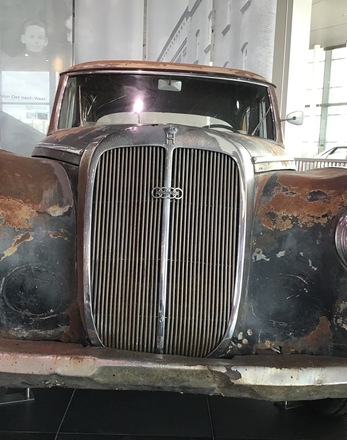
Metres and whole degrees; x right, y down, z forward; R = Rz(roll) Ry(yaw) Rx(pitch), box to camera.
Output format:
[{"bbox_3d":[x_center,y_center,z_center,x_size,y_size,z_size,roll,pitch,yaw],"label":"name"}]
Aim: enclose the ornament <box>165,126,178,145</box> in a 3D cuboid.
[{"bbox_3d":[-0.006,-0.267,1.660,0.044,0.058,0.040,2,-8,-2],"label":"ornament"}]

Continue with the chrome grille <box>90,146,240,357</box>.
[{"bbox_3d":[-0.021,0.099,1.595,0.440,0.654,0.100,2,-5,-2],"label":"chrome grille"}]

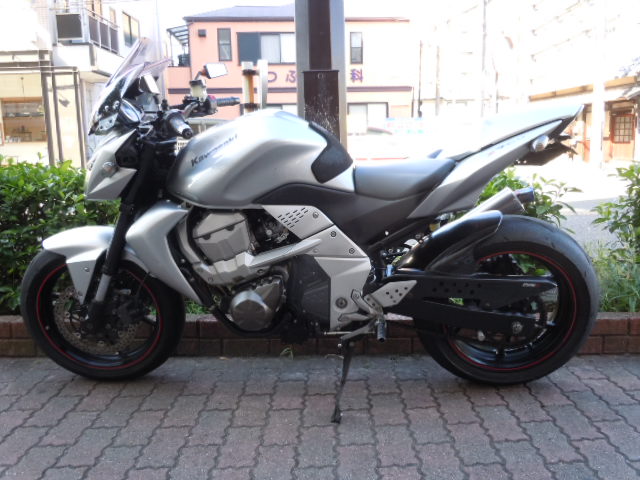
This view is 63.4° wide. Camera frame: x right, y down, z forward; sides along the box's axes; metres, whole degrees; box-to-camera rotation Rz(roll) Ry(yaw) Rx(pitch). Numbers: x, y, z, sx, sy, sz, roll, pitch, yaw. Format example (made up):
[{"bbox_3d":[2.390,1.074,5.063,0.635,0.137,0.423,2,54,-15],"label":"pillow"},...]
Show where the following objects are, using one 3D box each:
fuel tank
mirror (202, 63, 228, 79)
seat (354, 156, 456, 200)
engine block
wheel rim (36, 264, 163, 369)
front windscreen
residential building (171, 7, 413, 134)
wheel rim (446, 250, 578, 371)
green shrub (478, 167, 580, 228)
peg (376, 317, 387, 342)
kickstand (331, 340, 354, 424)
[{"bbox_3d":[-0.211,-0.281,1.711,0.500,0.290,0.340,-1,16,3],"label":"fuel tank"},{"bbox_3d":[-0.399,-0.651,1.986,0.045,0.075,0.130,7,21,23],"label":"mirror"},{"bbox_3d":[0.267,-0.208,1.712,0.330,0.130,0.260,-1,16,3],"label":"seat"},{"bbox_3d":[-0.314,-0.019,1.730,0.190,0.180,0.340,-1,16,3],"label":"engine block"},{"bbox_3d":[-0.784,0.259,1.886,0.440,0.440,0.100,-2,19,-3],"label":"wheel rim"},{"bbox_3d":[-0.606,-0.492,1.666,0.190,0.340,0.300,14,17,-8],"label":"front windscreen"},{"bbox_3d":[-1.450,-6.292,22.308,9.000,7.700,8.000,-2,8,-5],"label":"residential building"},{"bbox_3d":[0.654,0.228,1.823,0.440,0.440,0.150,-1,16,3],"label":"wheel rim"},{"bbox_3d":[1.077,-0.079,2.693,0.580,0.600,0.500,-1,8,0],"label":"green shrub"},{"bbox_3d":[0.189,0.275,1.596,0.030,0.030,0.100,-1,16,3],"label":"peg"},{"bbox_3d":[0.071,0.460,1.702,0.060,0.267,0.060,9,-21,0],"label":"kickstand"}]

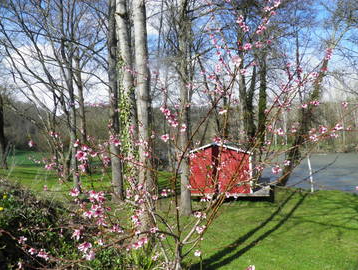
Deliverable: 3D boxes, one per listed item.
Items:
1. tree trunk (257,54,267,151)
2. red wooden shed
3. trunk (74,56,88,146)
[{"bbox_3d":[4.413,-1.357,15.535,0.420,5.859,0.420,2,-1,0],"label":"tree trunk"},{"bbox_3d":[1.902,1.417,13.207,2.900,2.150,2.500,-1,-1,15],"label":"red wooden shed"},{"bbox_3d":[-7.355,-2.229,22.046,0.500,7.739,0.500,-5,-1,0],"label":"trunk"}]

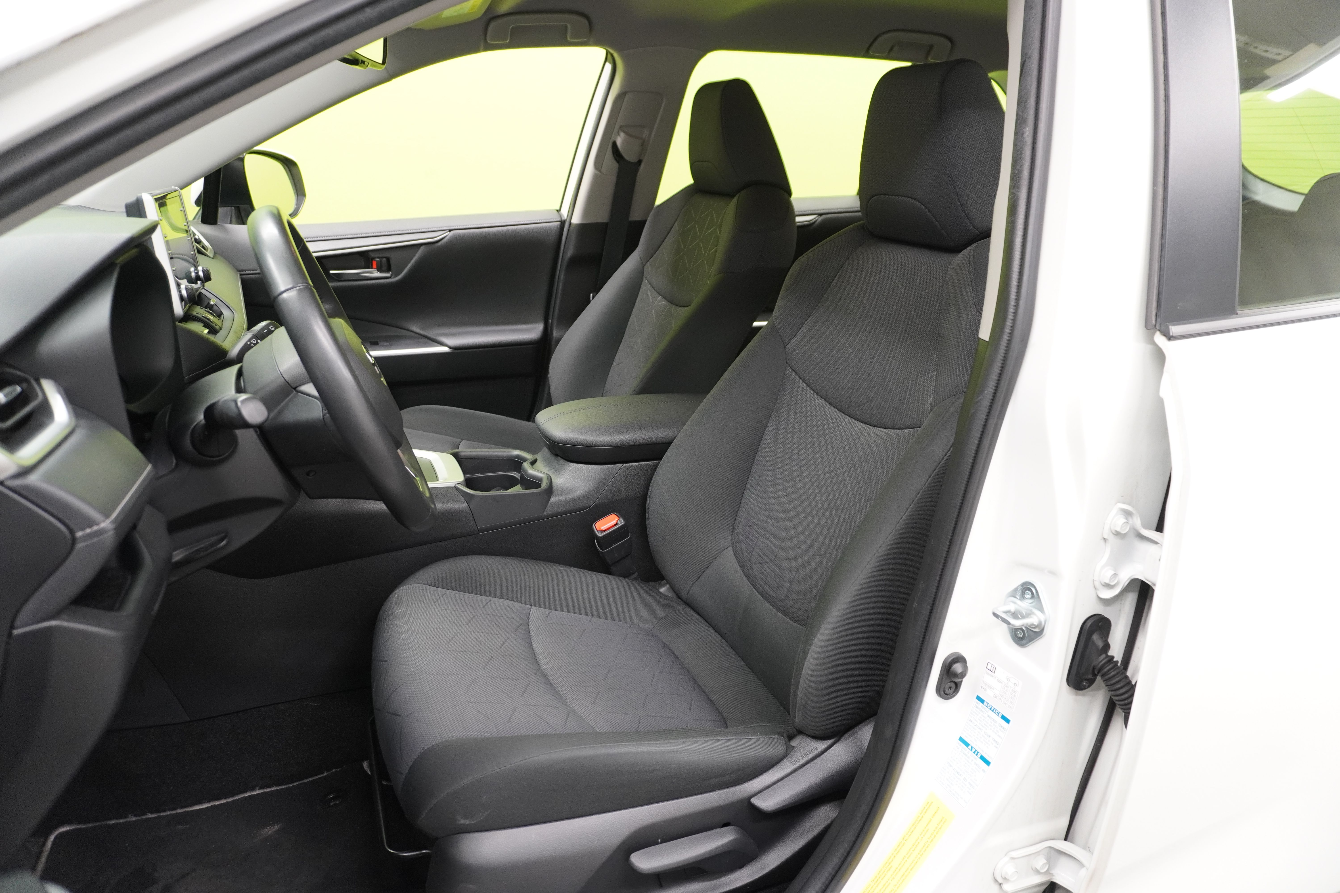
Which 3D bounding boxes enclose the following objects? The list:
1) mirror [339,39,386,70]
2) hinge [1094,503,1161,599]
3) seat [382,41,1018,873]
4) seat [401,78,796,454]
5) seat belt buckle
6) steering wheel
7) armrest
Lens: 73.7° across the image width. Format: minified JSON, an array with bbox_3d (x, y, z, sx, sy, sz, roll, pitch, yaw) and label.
[{"bbox_3d":[-0.417,-0.543,1.173,0.045,0.075,0.250,4,21,-3],"label":"mirror"},{"bbox_3d":[0.398,0.087,0.772,0.072,0.088,0.040,-7,22,-17],"label":"hinge"},{"bbox_3d":[0.032,0.030,1.155,0.860,0.990,0.540,-7,22,-17],"label":"seat"},{"bbox_3d":[-0.199,-0.216,1.791,0.860,0.990,0.540,-7,22,-17],"label":"seat"},{"bbox_3d":[-0.082,0.154,1.451,0.048,0.085,0.028,-29,27,-7],"label":"seat belt buckle"},{"bbox_3d":[-0.358,-0.075,0.972,0.090,0.380,0.380,-27,27,-9],"label":"steering wheel"},{"bbox_3d":[-0.050,-0.034,1.510,0.350,0.062,0.200,-7,22,-17],"label":"armrest"}]

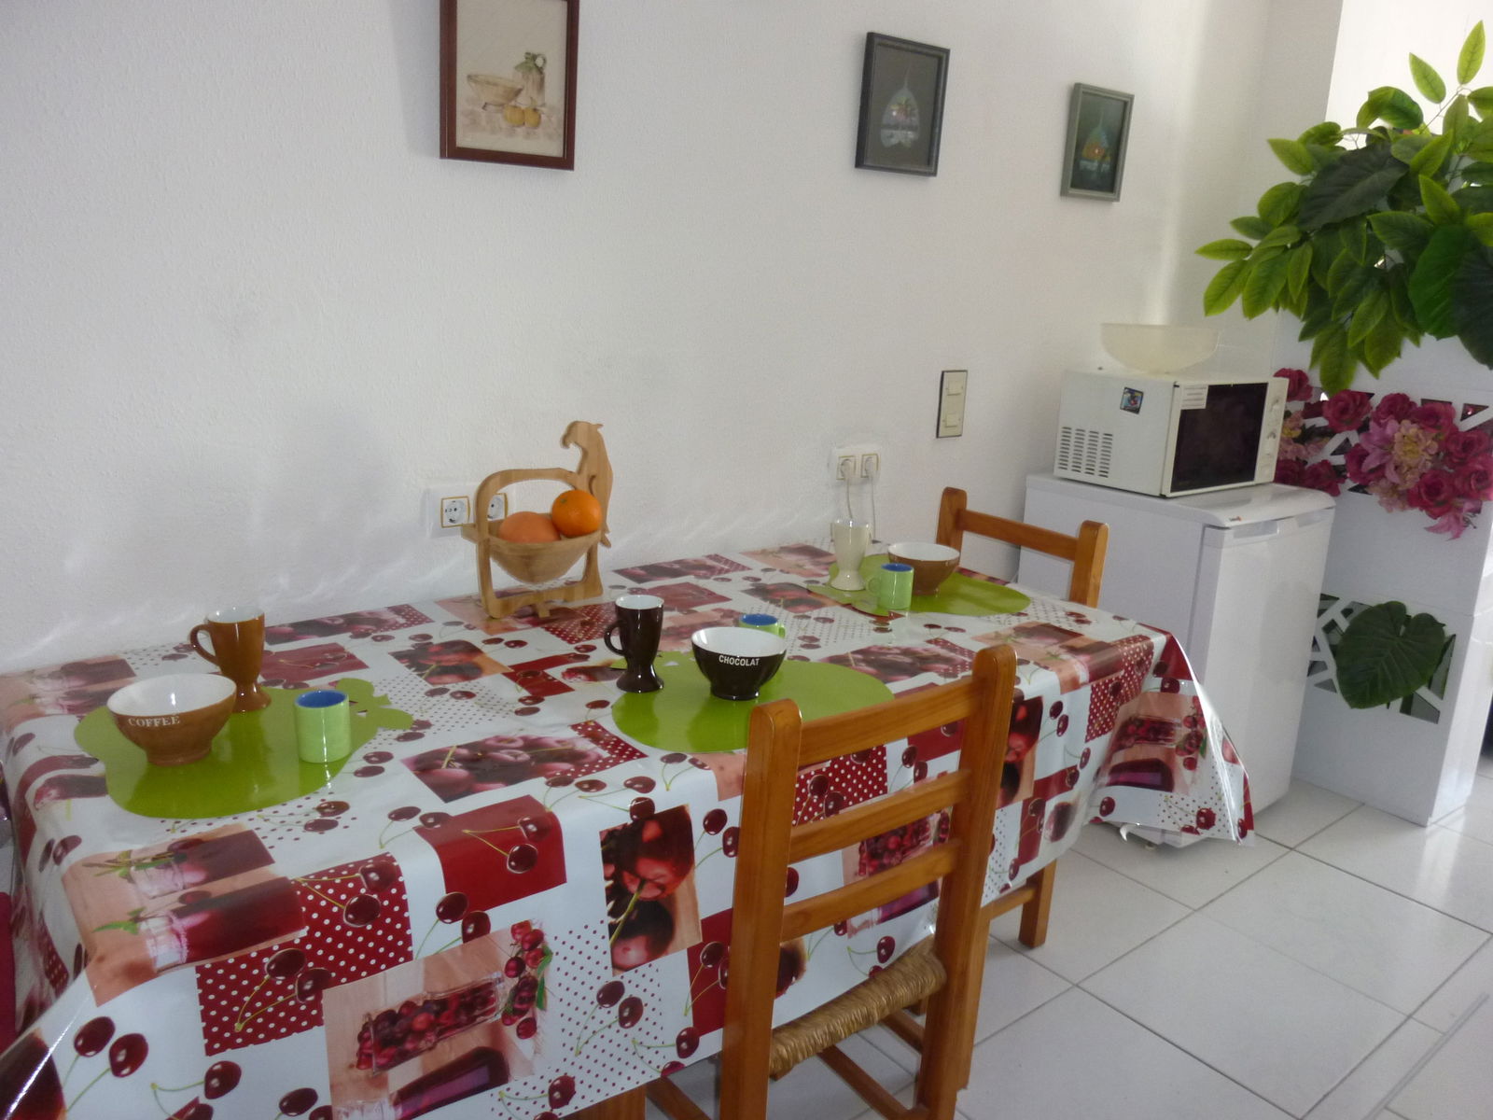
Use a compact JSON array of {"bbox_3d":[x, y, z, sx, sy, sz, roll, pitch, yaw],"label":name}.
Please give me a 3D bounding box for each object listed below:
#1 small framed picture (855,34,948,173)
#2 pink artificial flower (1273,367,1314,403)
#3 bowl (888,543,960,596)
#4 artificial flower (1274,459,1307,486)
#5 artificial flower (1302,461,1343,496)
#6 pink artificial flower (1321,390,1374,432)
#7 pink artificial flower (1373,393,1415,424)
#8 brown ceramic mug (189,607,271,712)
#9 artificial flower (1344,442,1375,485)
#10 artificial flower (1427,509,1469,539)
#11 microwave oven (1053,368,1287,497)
[{"bbox_3d":[0.342,-0.980,2.342,0.238,0.263,0.018,-9,21,-38],"label":"small framed picture"},{"bbox_3d":[1.451,-0.464,2.866,0.097,0.091,0.065,14,19,39],"label":"pink artificial flower"},{"bbox_3d":[0.341,0.022,2.088,0.139,0.082,0.139,2,14,-1],"label":"bowl"},{"bbox_3d":[1.459,-0.229,2.916,0.093,0.088,0.065,14,19,39],"label":"artificial flower"},{"bbox_3d":[1.524,-0.216,2.851,0.070,0.082,0.085,-9,18,-38],"label":"artificial flower"},{"bbox_3d":[1.550,-0.385,2.783,0.070,0.102,0.110,-9,18,-38],"label":"pink artificial flower"},{"bbox_3d":[1.603,-0.366,2.667,0.100,0.090,0.065,14,19,39],"label":"pink artificial flower"},{"bbox_3d":[-0.687,0.133,1.436,0.097,0.125,0.071,-3,15,-17],"label":"brown ceramic mug"},{"bbox_3d":[1.574,-0.242,2.748,0.092,0.105,0.065,14,19,39],"label":"artificial flower"},{"bbox_3d":[1.709,-0.087,2.627,0.060,0.065,0.082,-9,18,-38],"label":"artificial flower"},{"bbox_3d":[1.080,-0.334,2.737,0.467,0.268,0.328,-8,18,-34],"label":"microwave oven"}]

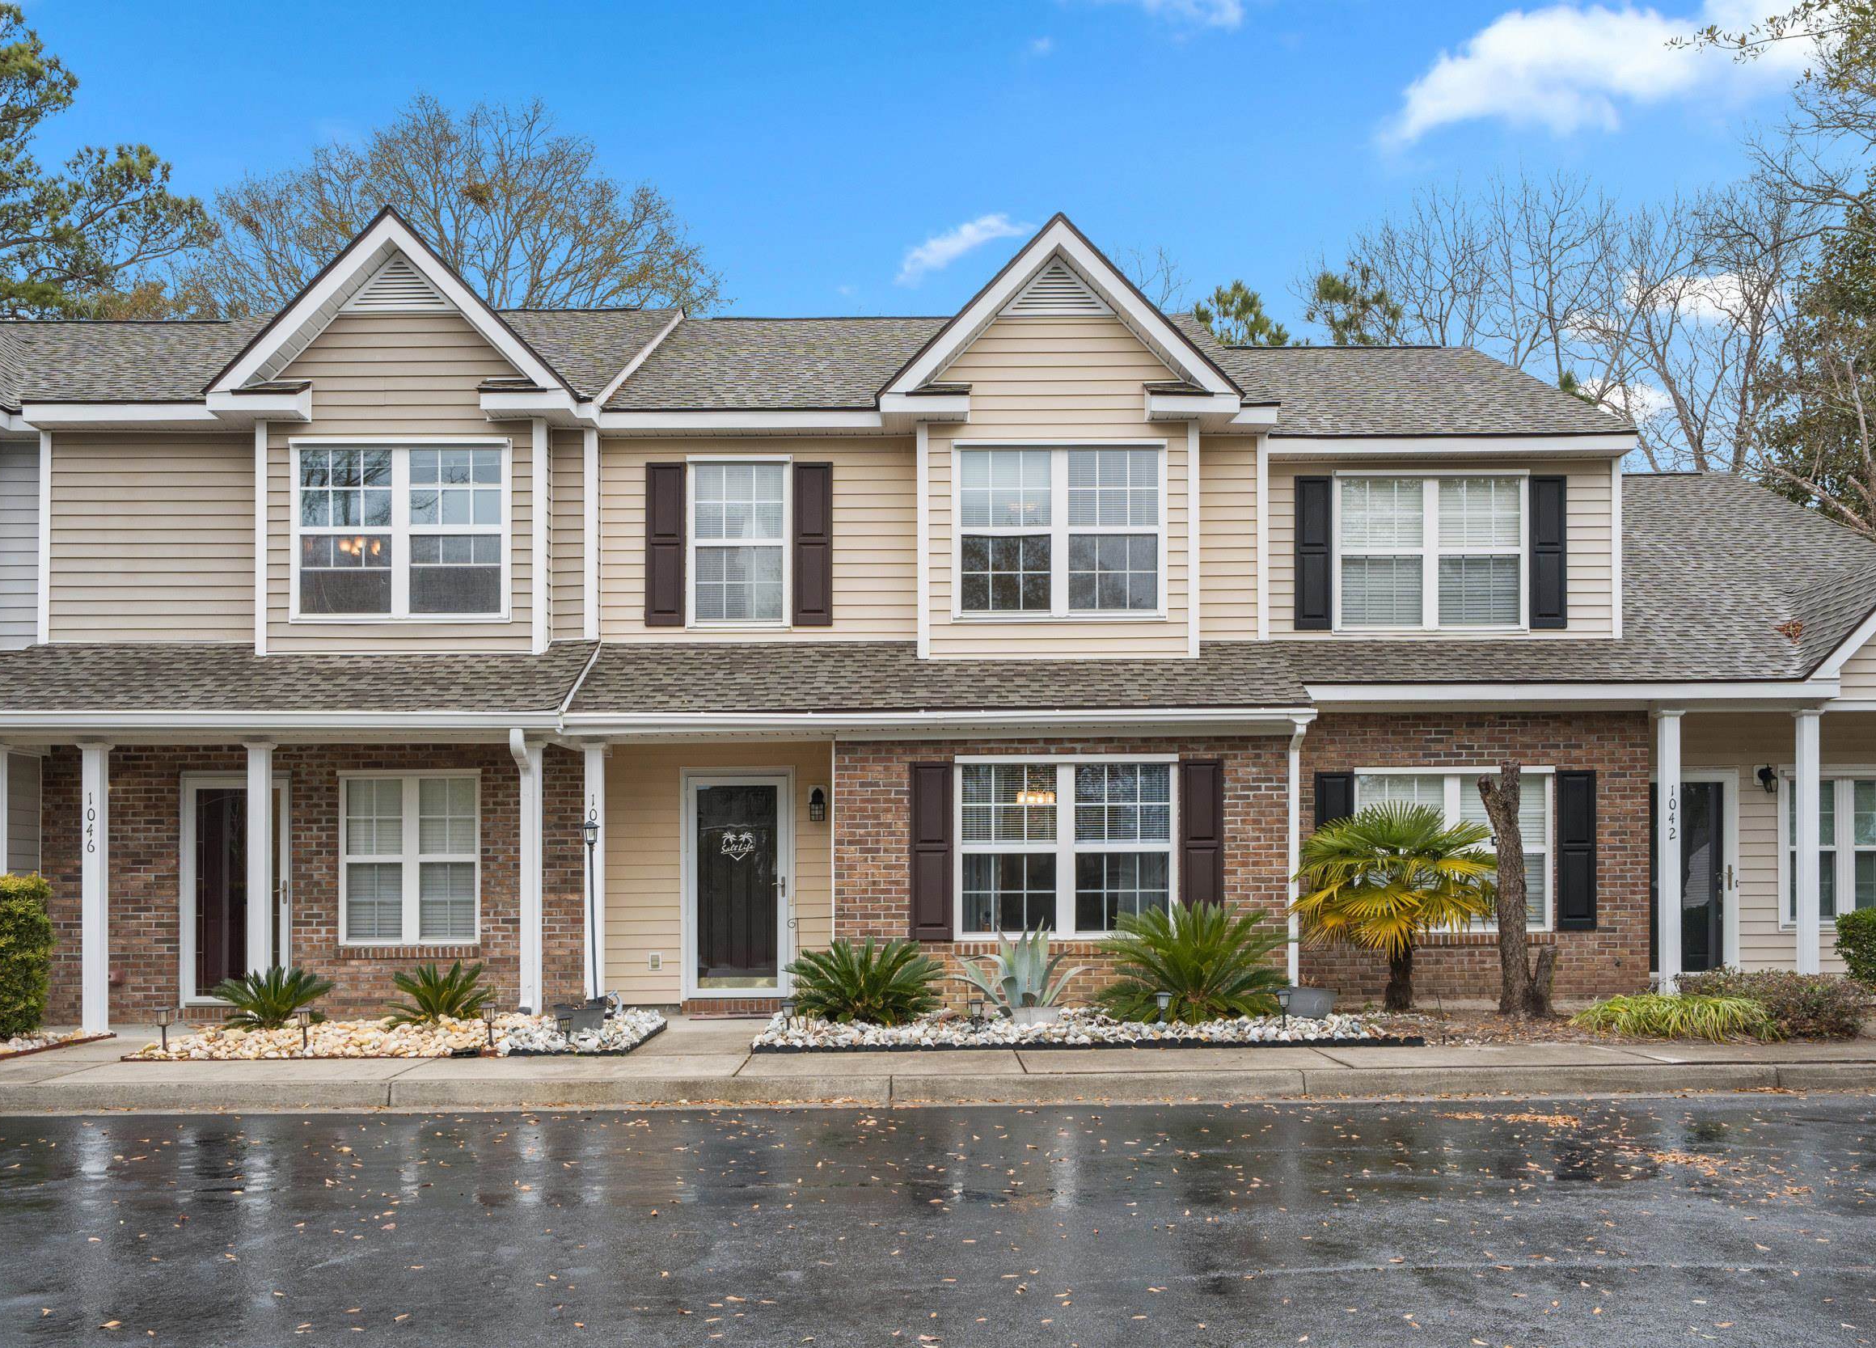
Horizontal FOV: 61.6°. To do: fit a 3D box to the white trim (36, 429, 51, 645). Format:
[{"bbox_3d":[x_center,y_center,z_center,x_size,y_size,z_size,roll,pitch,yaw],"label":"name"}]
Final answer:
[{"bbox_3d":[-7.988,-1.220,14.050,0.110,1.920,0.100,0,-1,-2],"label":"white trim"}]

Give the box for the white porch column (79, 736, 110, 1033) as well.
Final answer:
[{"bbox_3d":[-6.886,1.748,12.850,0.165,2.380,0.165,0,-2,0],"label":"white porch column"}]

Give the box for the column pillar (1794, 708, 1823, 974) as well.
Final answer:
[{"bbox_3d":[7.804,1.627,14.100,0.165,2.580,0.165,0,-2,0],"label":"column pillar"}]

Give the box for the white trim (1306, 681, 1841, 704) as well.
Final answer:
[{"bbox_3d":[5.485,0.166,13.800,4.870,0.150,0.070,0,-2,0],"label":"white trim"}]

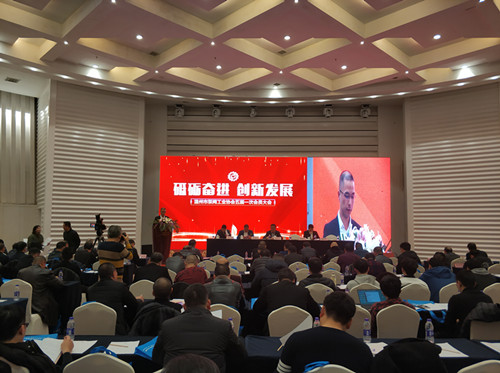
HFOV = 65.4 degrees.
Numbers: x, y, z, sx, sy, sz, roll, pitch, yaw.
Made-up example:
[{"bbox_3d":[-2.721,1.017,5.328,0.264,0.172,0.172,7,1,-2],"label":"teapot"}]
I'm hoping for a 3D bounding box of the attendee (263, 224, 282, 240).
[{"bbox_3d":[0.801,1.984,13.570,0.580,1.250,0.750,0,-6,0],"label":"attendee"}]

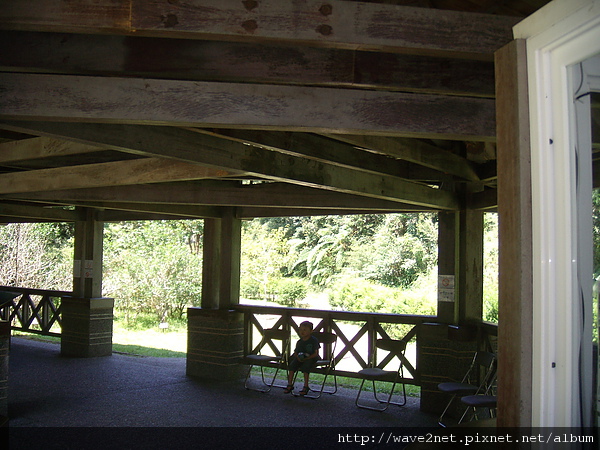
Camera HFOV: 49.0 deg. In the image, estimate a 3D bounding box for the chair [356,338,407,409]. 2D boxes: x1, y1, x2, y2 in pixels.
[{"bbox_3d":[0.985,1.774,7.803,0.450,0.770,0.460,-1,-3,38],"label":"chair"}]

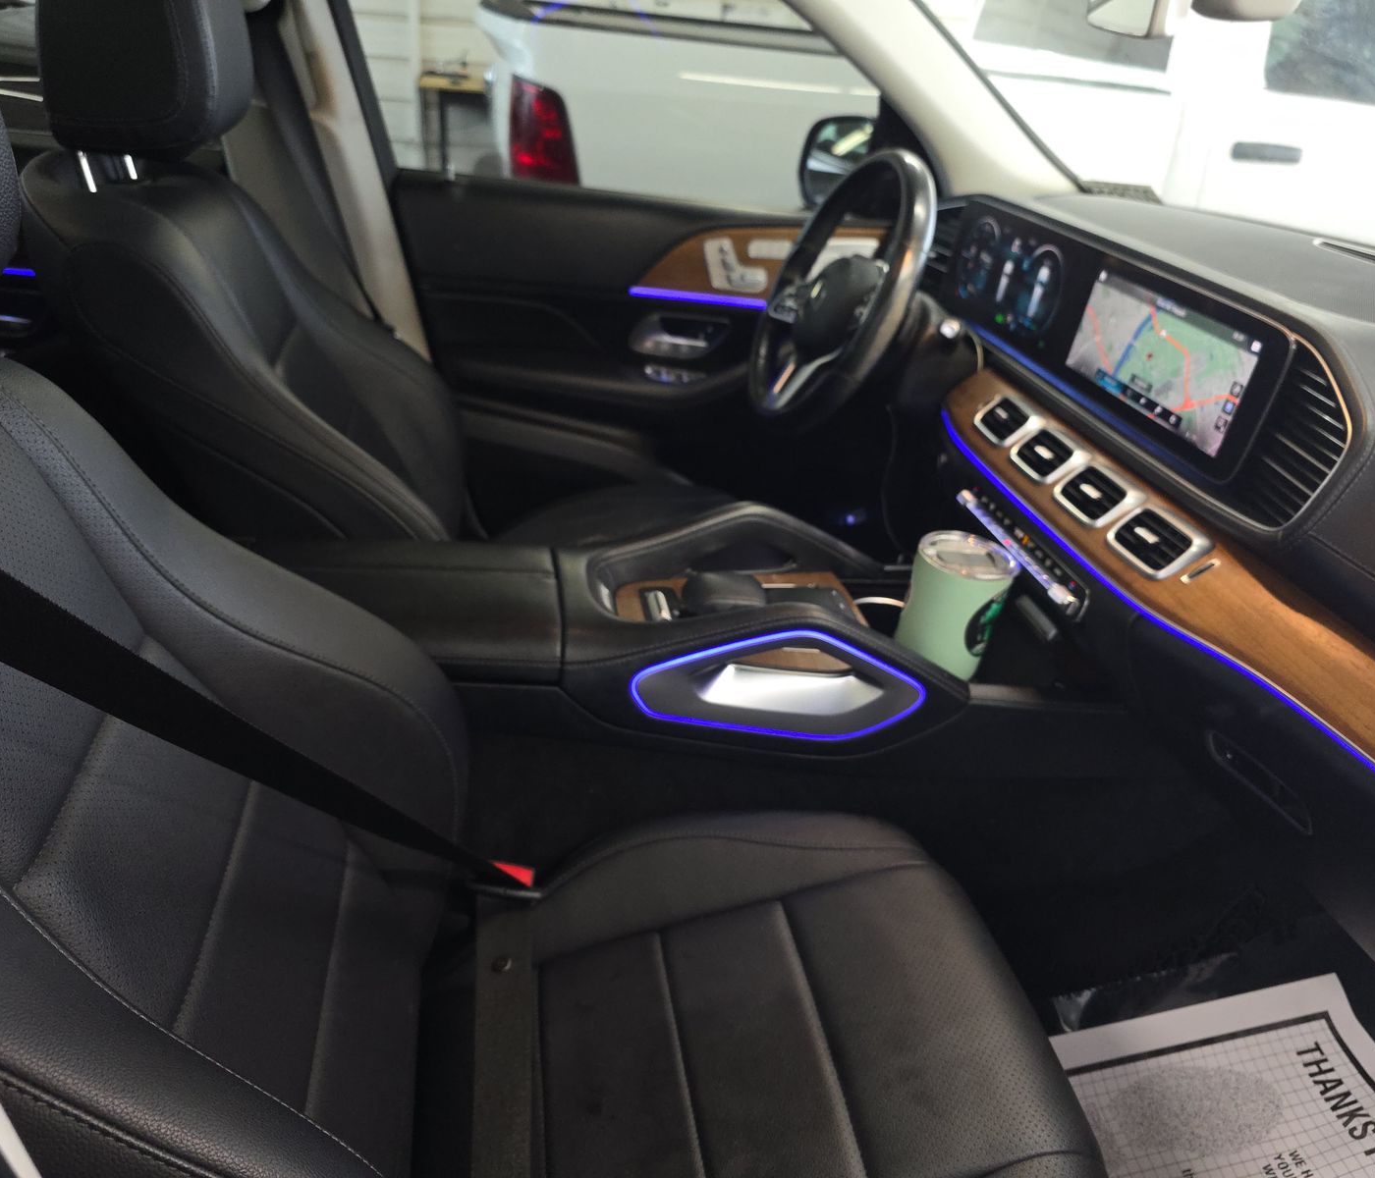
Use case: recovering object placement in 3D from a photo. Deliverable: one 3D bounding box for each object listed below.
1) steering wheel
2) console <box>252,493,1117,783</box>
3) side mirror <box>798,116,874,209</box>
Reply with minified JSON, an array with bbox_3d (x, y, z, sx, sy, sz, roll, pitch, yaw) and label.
[{"bbox_3d":[0.203,-0.372,1.336,0.105,0.375,0.378,20,24,-21],"label":"steering wheel"},{"bbox_3d":[-0.016,0.051,1.159,0.920,0.215,0.300,0,29,-12],"label":"console"},{"bbox_3d":[0.315,-0.756,1.888,0.140,0.180,0.240,-6,31,-22],"label":"side mirror"}]

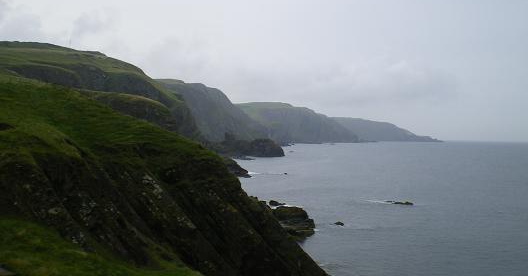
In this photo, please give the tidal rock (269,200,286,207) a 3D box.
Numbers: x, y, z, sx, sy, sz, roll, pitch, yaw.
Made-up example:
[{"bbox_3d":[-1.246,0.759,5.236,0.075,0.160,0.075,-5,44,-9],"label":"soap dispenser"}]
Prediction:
[{"bbox_3d":[3.393,16.015,142.500,4.200,1.200,2.600,1,0,0],"label":"tidal rock"}]

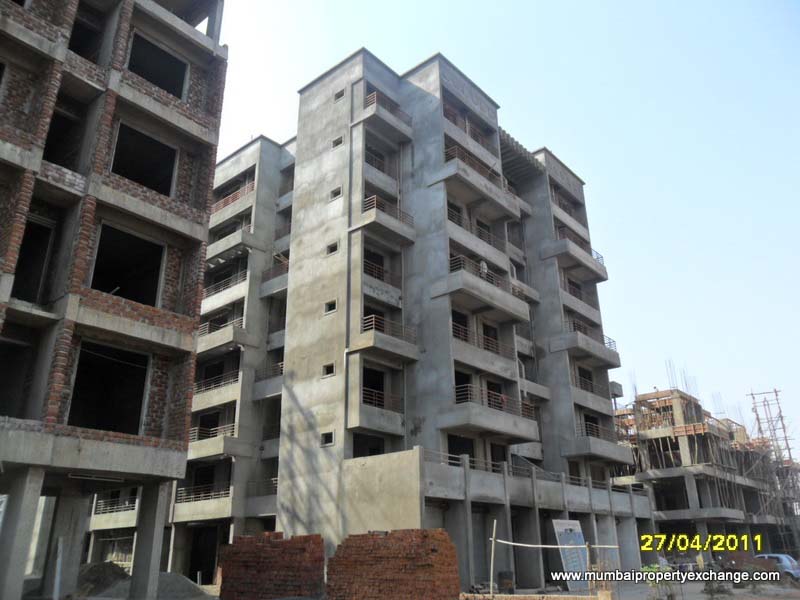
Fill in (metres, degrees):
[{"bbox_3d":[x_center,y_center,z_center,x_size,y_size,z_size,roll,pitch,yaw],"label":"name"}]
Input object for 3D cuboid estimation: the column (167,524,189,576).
[{"bbox_3d":[-11.818,13.457,33.243,0.219,2.862,0.730,-19,-28,37],"label":"column"}]

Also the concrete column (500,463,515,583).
[{"bbox_3d":[4.408,9.163,25.773,0.310,4.760,0.280,-20,-29,37],"label":"concrete column"}]

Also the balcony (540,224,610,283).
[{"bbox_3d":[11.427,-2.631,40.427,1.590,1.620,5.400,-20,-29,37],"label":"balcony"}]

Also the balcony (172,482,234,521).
[{"bbox_3d":[-9.920,10.702,32.802,5.052,1.752,1.168,-19,-28,37],"label":"balcony"}]

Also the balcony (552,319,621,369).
[{"bbox_3d":[11.120,2.831,37.386,1.694,1.635,5.665,-19,-28,37],"label":"balcony"}]

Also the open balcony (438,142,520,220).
[{"bbox_3d":[4.080,-5.805,32.506,1.420,1.620,5.620,-20,-29,37],"label":"open balcony"}]

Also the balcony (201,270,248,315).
[{"bbox_3d":[-10.064,-0.237,37.352,4.800,1.670,1.170,-18,-28,37],"label":"balcony"}]

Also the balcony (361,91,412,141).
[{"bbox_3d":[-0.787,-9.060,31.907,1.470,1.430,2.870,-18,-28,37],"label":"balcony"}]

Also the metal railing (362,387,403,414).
[{"bbox_3d":[-0.676,4.323,26.672,0.070,0.710,2.670,-18,-28,37],"label":"metal railing"}]

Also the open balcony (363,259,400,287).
[{"bbox_3d":[-0.813,-1.161,28.983,0.080,0.700,2.700,-20,-29,37],"label":"open balcony"}]

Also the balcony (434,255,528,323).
[{"bbox_3d":[3.886,-0.234,29.654,1.723,1.635,5.519,-19,-28,37],"label":"balcony"}]

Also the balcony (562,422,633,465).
[{"bbox_3d":[11.184,8.239,35.183,1.694,1.635,5.665,-19,-28,37],"label":"balcony"}]

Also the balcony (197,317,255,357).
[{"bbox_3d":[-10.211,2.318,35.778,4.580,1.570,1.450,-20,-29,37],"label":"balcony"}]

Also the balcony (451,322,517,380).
[{"bbox_3d":[3.585,2.613,28.971,1.110,1.694,5.227,-19,-28,37],"label":"balcony"}]

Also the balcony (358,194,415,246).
[{"bbox_3d":[-0.778,-3.492,28.875,1.460,1.460,2.818,-19,-28,37],"label":"balcony"}]

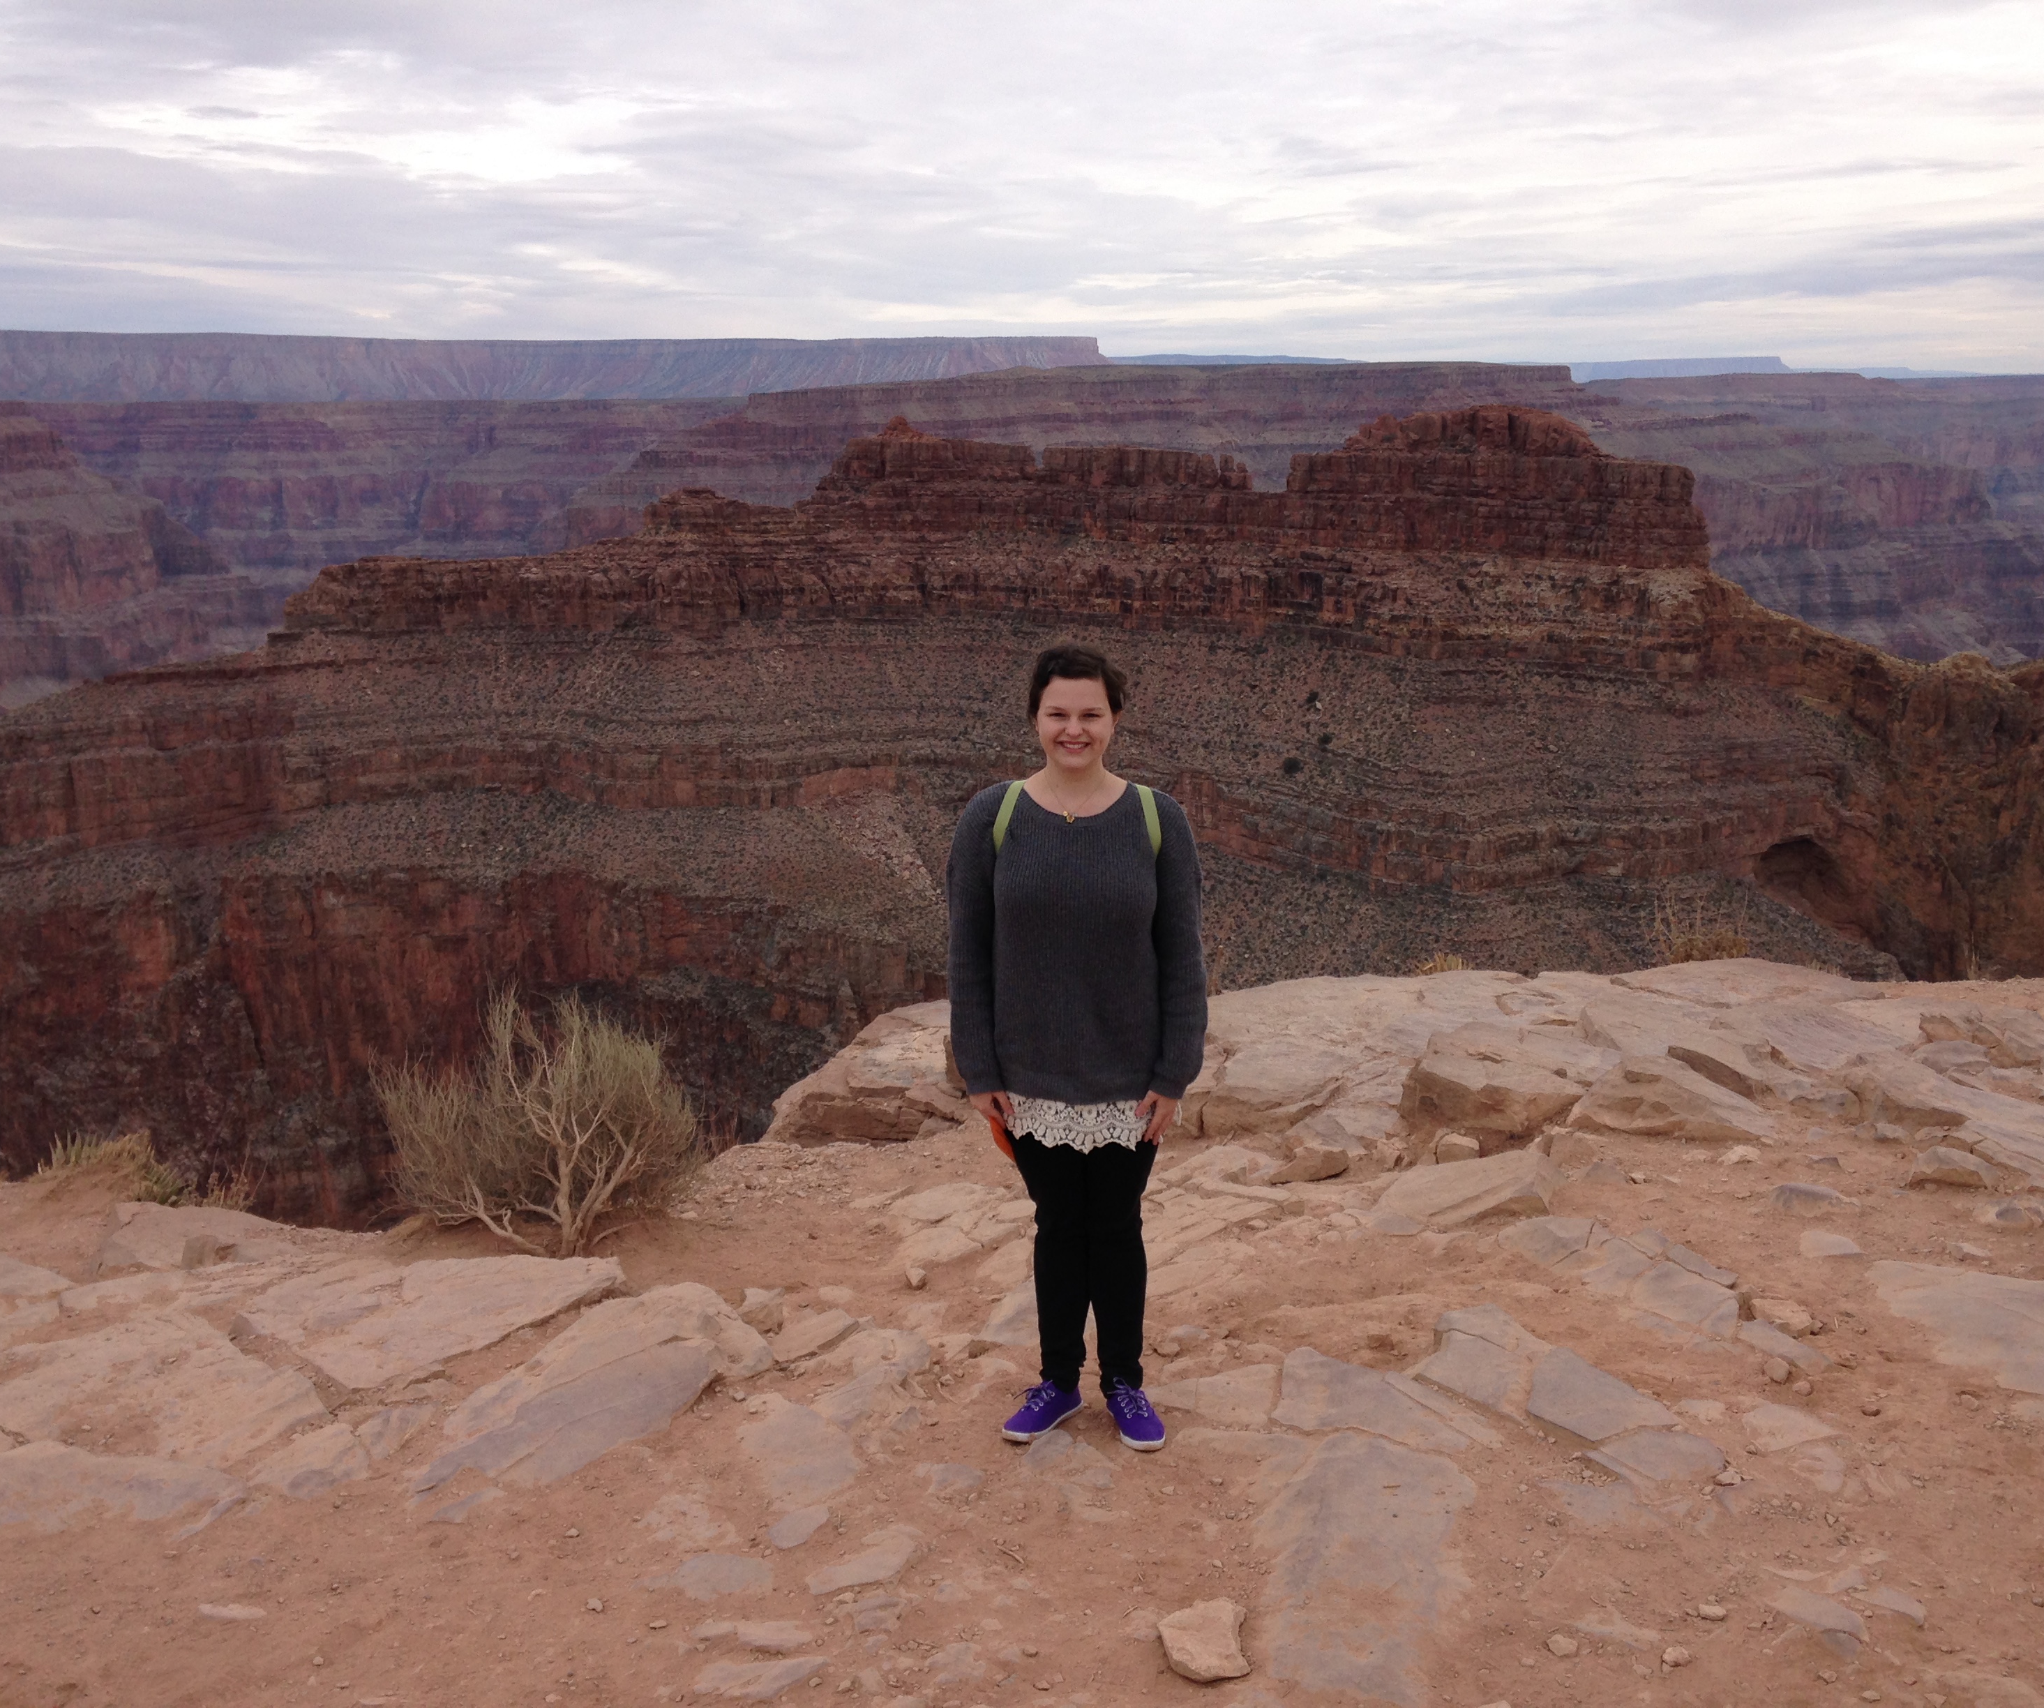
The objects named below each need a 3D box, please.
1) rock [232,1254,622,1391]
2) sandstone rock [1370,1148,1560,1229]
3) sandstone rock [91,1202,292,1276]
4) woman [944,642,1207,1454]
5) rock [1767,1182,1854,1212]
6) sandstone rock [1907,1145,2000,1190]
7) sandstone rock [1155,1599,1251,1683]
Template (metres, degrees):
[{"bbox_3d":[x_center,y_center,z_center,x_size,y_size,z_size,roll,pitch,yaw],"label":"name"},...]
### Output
[{"bbox_3d":[-1.382,1.079,5.088,0.750,0.100,0.490,-12,17,-44],"label":"rock"},{"bbox_3d":[1.197,0.904,5.884,0.464,0.135,0.242,-2,13,-10],"label":"sandstone rock"},{"bbox_3d":[-2.095,0.974,5.504,0.434,0.125,0.236,-1,12,-3],"label":"sandstone rock"},{"bbox_3d":[0.100,0.390,4.436,0.530,1.640,0.360,0,12,-1],"label":"woman"},{"bbox_3d":[2.157,0.938,5.938,0.209,0.048,0.117,3,13,12],"label":"rock"},{"bbox_3d":[2.631,0.885,6.126,0.207,0.088,0.152,1,12,4],"label":"sandstone rock"},{"bbox_3d":[0.304,1.324,3.660,0.129,0.063,0.153,-3,13,-12],"label":"sandstone rock"}]

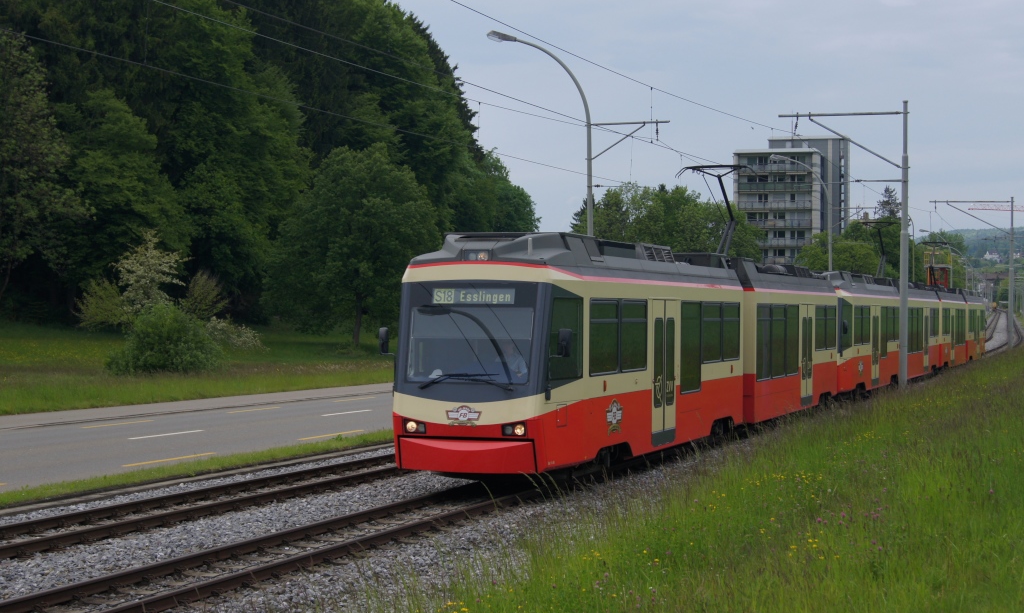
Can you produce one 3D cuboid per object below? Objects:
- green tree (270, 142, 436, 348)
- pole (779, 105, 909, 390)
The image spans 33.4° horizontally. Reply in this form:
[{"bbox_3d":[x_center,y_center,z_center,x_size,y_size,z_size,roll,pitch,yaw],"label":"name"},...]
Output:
[{"bbox_3d":[-8.900,-3.450,95.000,9.800,11.400,9.600,0,0,0],"label":"green tree"},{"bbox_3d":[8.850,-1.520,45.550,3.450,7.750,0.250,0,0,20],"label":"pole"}]

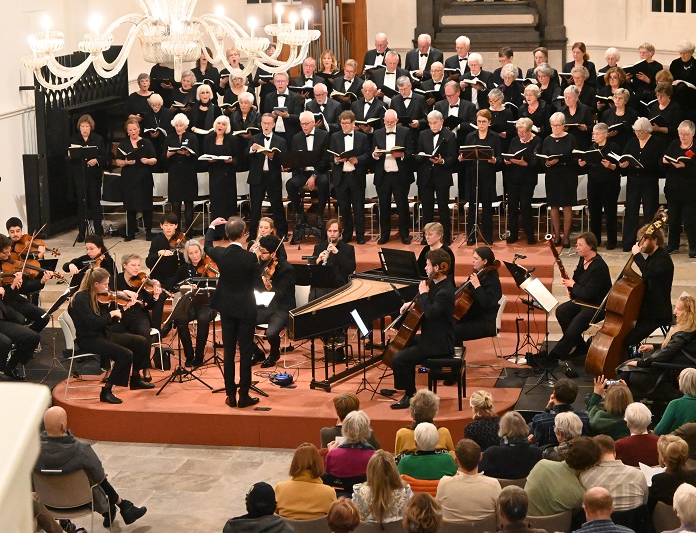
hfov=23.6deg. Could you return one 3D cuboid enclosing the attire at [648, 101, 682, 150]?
[{"bbox_3d":[4.199,-1.528,22.109,0.480,1.320,0.400,4,11,30],"label":"attire"}]

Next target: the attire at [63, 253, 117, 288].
[{"bbox_3d":[-2.704,0.232,17.380,0.580,0.760,0.580,0,9,9],"label":"attire"}]

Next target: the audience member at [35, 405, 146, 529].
[{"bbox_3d":[-1.937,1.569,12.450,0.620,1.240,0.970,2,10,19],"label":"audience member"}]

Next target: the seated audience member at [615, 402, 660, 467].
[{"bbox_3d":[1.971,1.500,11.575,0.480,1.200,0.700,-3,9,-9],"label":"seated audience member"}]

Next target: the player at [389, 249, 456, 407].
[{"bbox_3d":[0.692,0.568,15.475,0.680,1.440,0.530,2,10,19],"label":"player"}]

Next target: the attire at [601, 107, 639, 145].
[{"bbox_3d":[3.505,-1.376,21.591,0.480,1.350,0.400,3,10,25],"label":"attire"}]

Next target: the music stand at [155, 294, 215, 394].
[{"bbox_3d":[-1.646,0.707,16.541,0.520,0.973,0.520,2,10,17],"label":"music stand"}]

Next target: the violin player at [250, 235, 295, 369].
[{"bbox_3d":[-0.761,0.348,16.800,0.520,1.300,0.700,5,11,36],"label":"violin player"}]

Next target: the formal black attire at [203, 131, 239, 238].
[{"bbox_3d":[-1.771,-1.095,22.817,0.480,1.481,0.400,-2,10,-5],"label":"formal black attire"}]

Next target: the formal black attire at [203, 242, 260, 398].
[{"bbox_3d":[-1.082,0.499,15.608,0.500,1.500,0.380,1,10,16],"label":"formal black attire"}]

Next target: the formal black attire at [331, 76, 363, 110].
[{"bbox_3d":[-0.030,-1.971,23.529,0.520,1.450,0.400,0,9,10],"label":"formal black attire"}]

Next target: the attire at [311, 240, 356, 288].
[{"bbox_3d":[-0.180,0.273,18.626,0.520,1.080,0.780,1,10,11],"label":"attire"}]

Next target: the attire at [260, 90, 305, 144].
[{"bbox_3d":[-0.911,-1.776,23.710,0.560,1.450,0.360,-1,9,3],"label":"attire"}]

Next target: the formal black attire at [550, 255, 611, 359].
[{"bbox_3d":[2.344,0.403,16.800,0.680,1.070,0.520,-7,11,-34],"label":"formal black attire"}]

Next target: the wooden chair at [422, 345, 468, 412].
[{"bbox_3d":[0.935,1.068,15.833,0.320,0.480,0.530,0,9,8],"label":"wooden chair"}]

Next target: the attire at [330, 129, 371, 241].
[{"bbox_3d":[0.018,-1.046,21.659,0.540,1.470,0.420,0,9,6],"label":"attire"}]

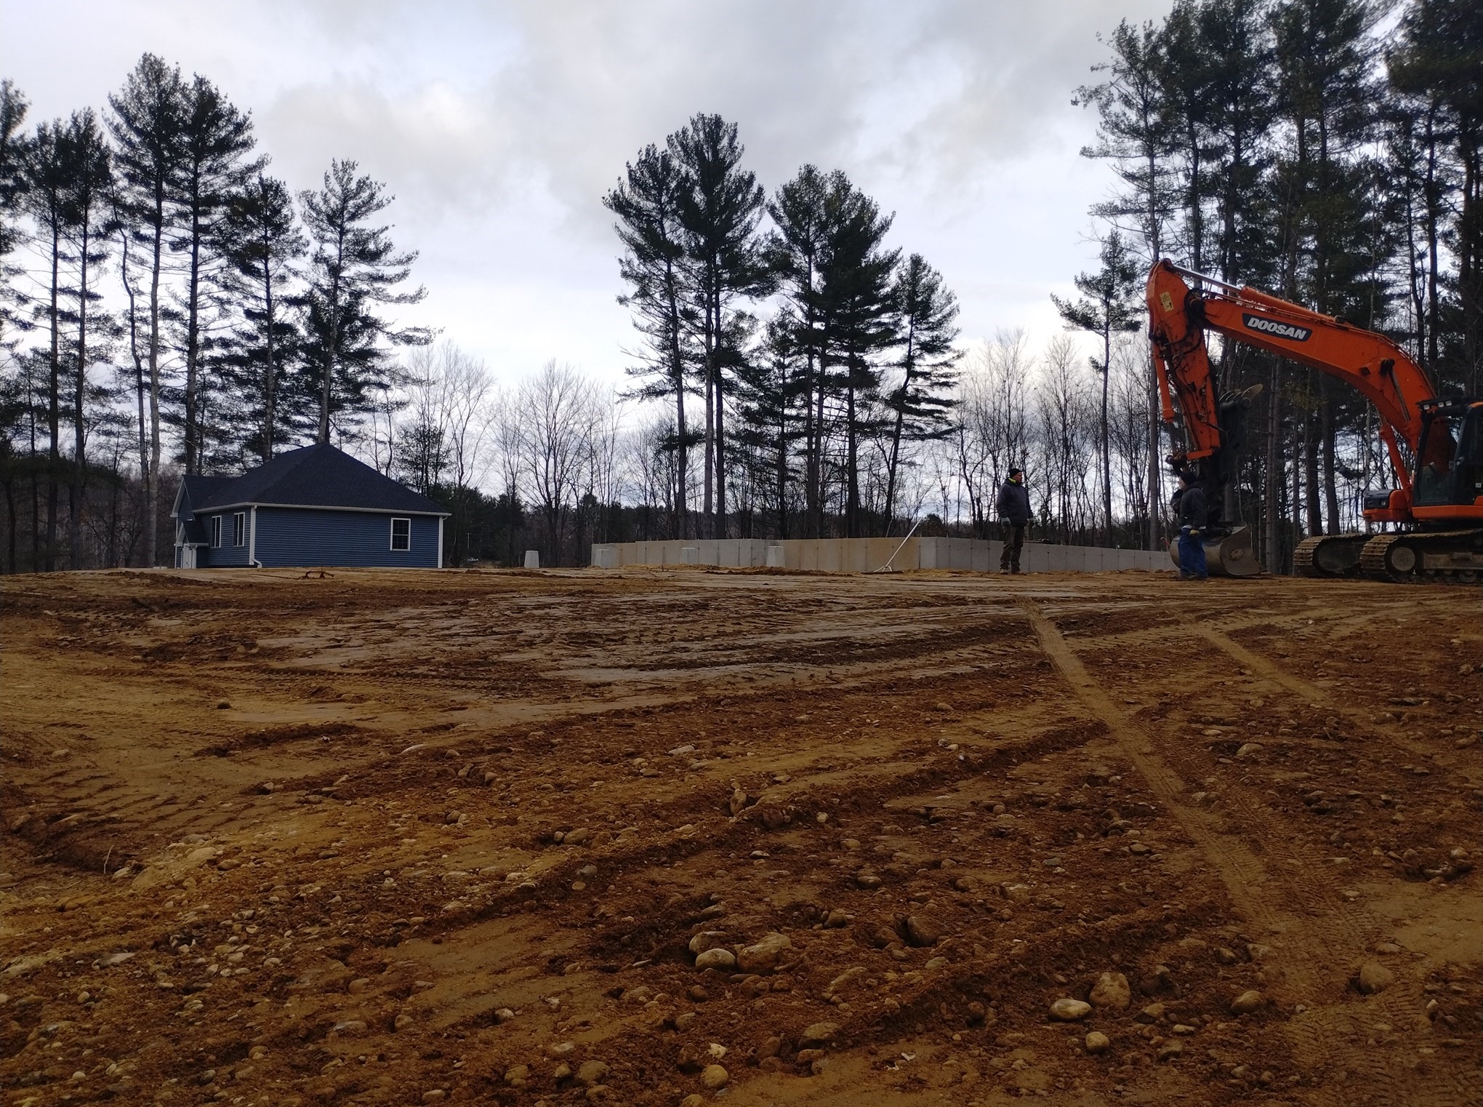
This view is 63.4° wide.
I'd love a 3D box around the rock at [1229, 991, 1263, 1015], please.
[{"bbox_3d":[1.564,1.387,3.716,0.106,0.070,0.085,1,-2,23],"label":"rock"}]

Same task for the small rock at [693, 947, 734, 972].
[{"bbox_3d":[-0.090,1.344,3.975,0.137,0.070,0.102,1,-1,-1],"label":"small rock"}]

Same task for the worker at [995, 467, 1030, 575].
[{"bbox_3d":[4.636,-0.564,20.500,0.450,1.800,0.620,0,-2,40],"label":"worker"}]

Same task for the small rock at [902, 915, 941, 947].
[{"bbox_3d":[0.633,1.329,4.233,0.133,0.109,0.120,1,-1,9],"label":"small rock"}]

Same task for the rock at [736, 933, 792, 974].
[{"bbox_3d":[0.073,1.323,3.975,0.186,0.127,0.139,1,-1,1],"label":"rock"}]

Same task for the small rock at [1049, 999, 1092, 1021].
[{"bbox_3d":[0.998,1.384,3.643,0.129,0.059,0.090,1,-2,16],"label":"small rock"}]

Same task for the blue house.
[{"bbox_3d":[-23.309,-2.264,62.871,10.300,6.695,15.913,2,-2,-37],"label":"blue house"}]

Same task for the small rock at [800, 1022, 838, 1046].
[{"bbox_3d":[0.223,1.379,3.449,0.109,0.057,0.092,1,-1,4],"label":"small rock"}]

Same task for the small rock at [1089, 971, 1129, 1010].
[{"bbox_3d":[1.141,1.357,3.727,0.128,0.117,0.102,1,-2,17],"label":"small rock"}]

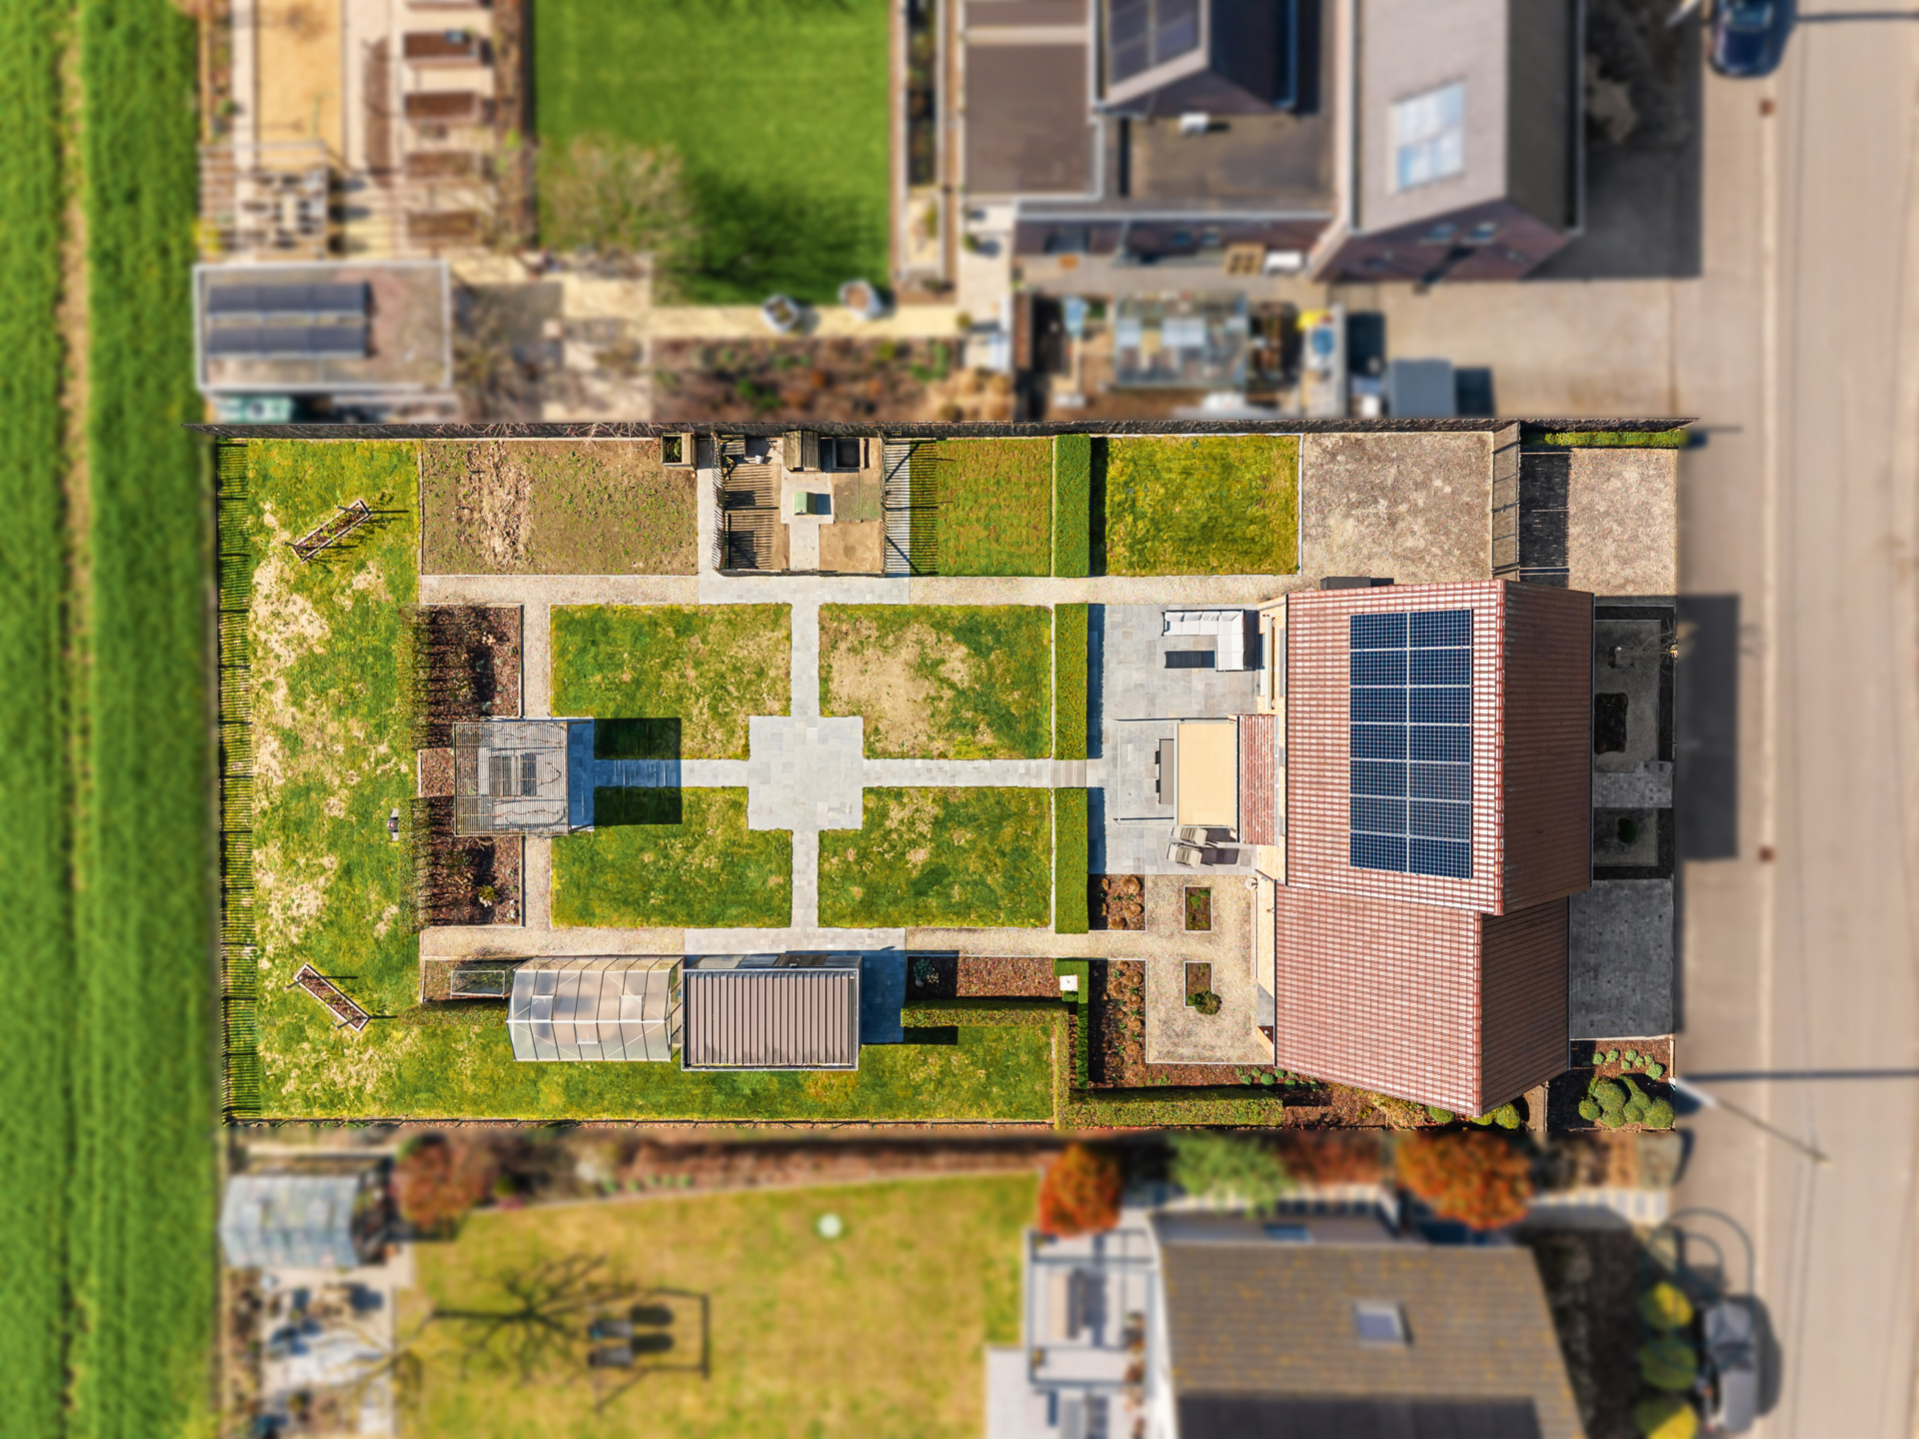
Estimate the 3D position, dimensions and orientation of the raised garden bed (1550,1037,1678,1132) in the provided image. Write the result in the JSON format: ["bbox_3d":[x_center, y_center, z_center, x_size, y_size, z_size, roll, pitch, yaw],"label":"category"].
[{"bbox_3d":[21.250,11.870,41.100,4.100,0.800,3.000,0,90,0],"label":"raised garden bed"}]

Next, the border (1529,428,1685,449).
[{"bbox_3d":[20.720,-9.020,41.120,5.050,0.750,0.500,0,90,0],"label":"border"}]

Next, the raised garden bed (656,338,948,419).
[{"bbox_3d":[-5.280,-10.950,41.250,9.450,0.500,2.900,0,90,0],"label":"raised garden bed"}]

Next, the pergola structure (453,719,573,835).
[{"bbox_3d":[-14.850,1.946,43.560,3.770,2.550,3.800,0,91,0],"label":"pergola structure"}]

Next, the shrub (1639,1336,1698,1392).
[{"bbox_3d":[22.690,20.630,40.800,1.600,1.400,1.600,0,90,0],"label":"shrub"}]

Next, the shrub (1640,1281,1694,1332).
[{"bbox_3d":[24.650,20.414,44.392,1.600,1.550,1.600,0,91,0],"label":"shrub"}]

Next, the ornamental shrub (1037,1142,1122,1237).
[{"bbox_3d":[4.130,16.115,43.740,2.800,2.700,2.800,0,91,0],"label":"ornamental shrub"}]

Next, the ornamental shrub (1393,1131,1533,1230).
[{"bbox_3d":[15.780,14.440,39.950,4.000,3.100,2.900,0,90,0],"label":"ornamental shrub"}]

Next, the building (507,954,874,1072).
[{"bbox_3d":[-9.150,9.956,43.629,11.700,2.700,3.420,0,91,0],"label":"building"}]

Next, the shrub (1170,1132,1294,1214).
[{"bbox_3d":[9.340,15.575,43.780,4.000,2.600,2.400,0,91,0],"label":"shrub"}]

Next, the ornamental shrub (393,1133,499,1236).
[{"bbox_3d":[-17.620,15.994,43.838,3.100,2.500,3.050,0,91,0],"label":"ornamental shrub"}]

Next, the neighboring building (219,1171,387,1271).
[{"bbox_3d":[-22.440,16.934,43.805,4.450,2.600,3.100,0,91,0],"label":"neighboring building"}]

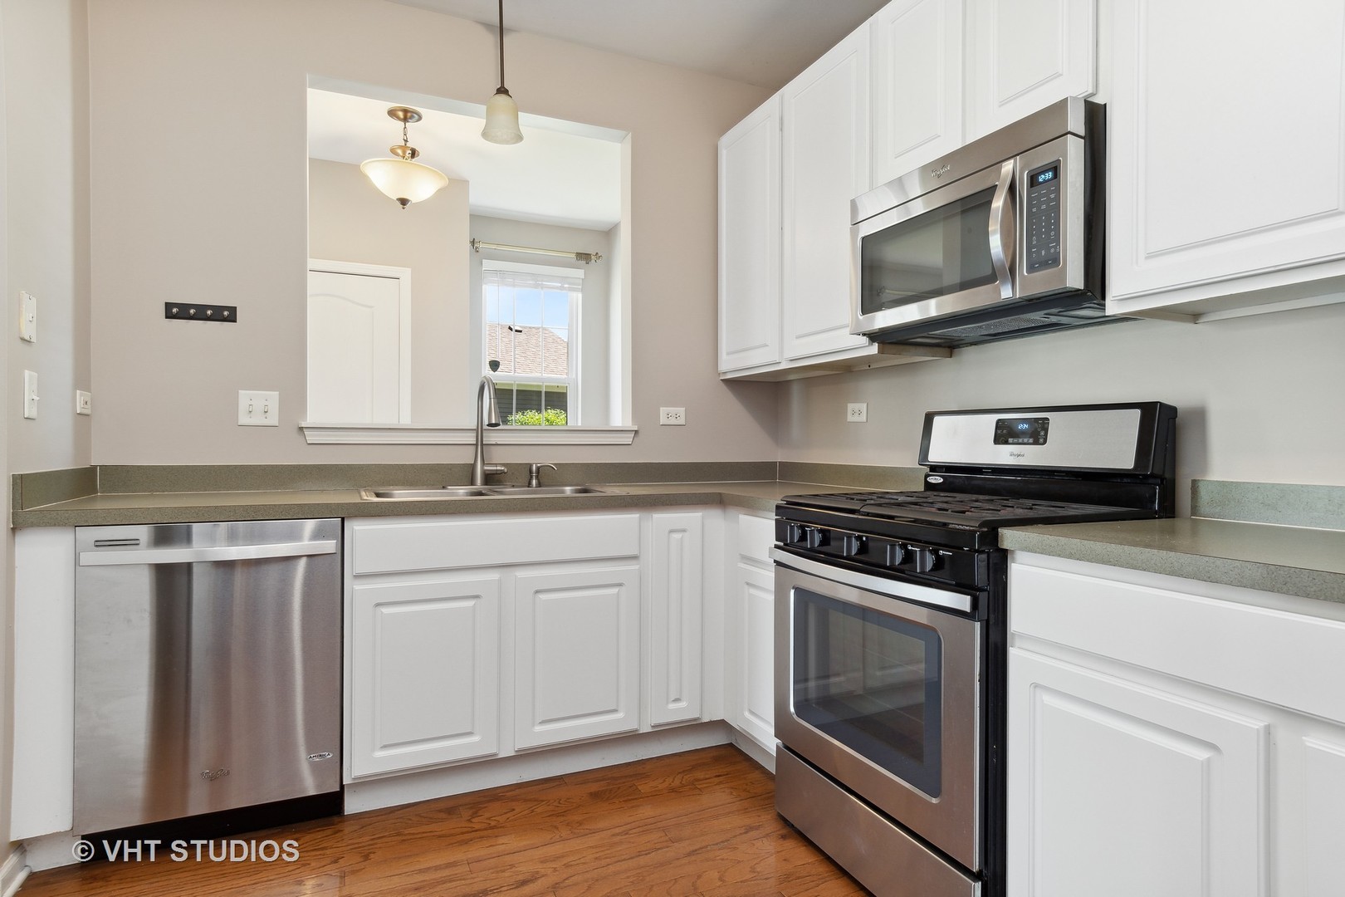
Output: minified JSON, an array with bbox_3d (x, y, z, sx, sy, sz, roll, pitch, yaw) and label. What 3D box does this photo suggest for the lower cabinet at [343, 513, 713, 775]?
[{"bbox_3d":[-0.523,0.582,2.429,1.155,0.785,0.600,0,0,-23],"label":"lower cabinet"}]

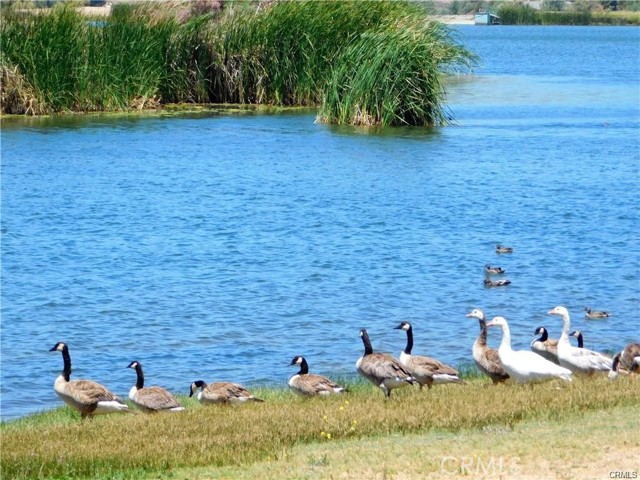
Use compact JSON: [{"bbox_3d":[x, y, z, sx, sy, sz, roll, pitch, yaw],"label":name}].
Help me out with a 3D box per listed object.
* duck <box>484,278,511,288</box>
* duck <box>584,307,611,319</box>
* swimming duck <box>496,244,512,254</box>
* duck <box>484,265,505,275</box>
[{"bbox_3d":[3.245,0.794,68.200,0.480,0.160,0.180,0,4,0],"label":"duck"},{"bbox_3d":[4.578,1.192,61.550,0.450,0.195,0.180,0,4,0],"label":"duck"},{"bbox_3d":[3.847,0.194,77.740,0.380,0.170,0.175,0,4,0],"label":"swimming duck"},{"bbox_3d":[3.363,0.563,71.770,0.400,0.180,0.175,0,4,0],"label":"duck"}]

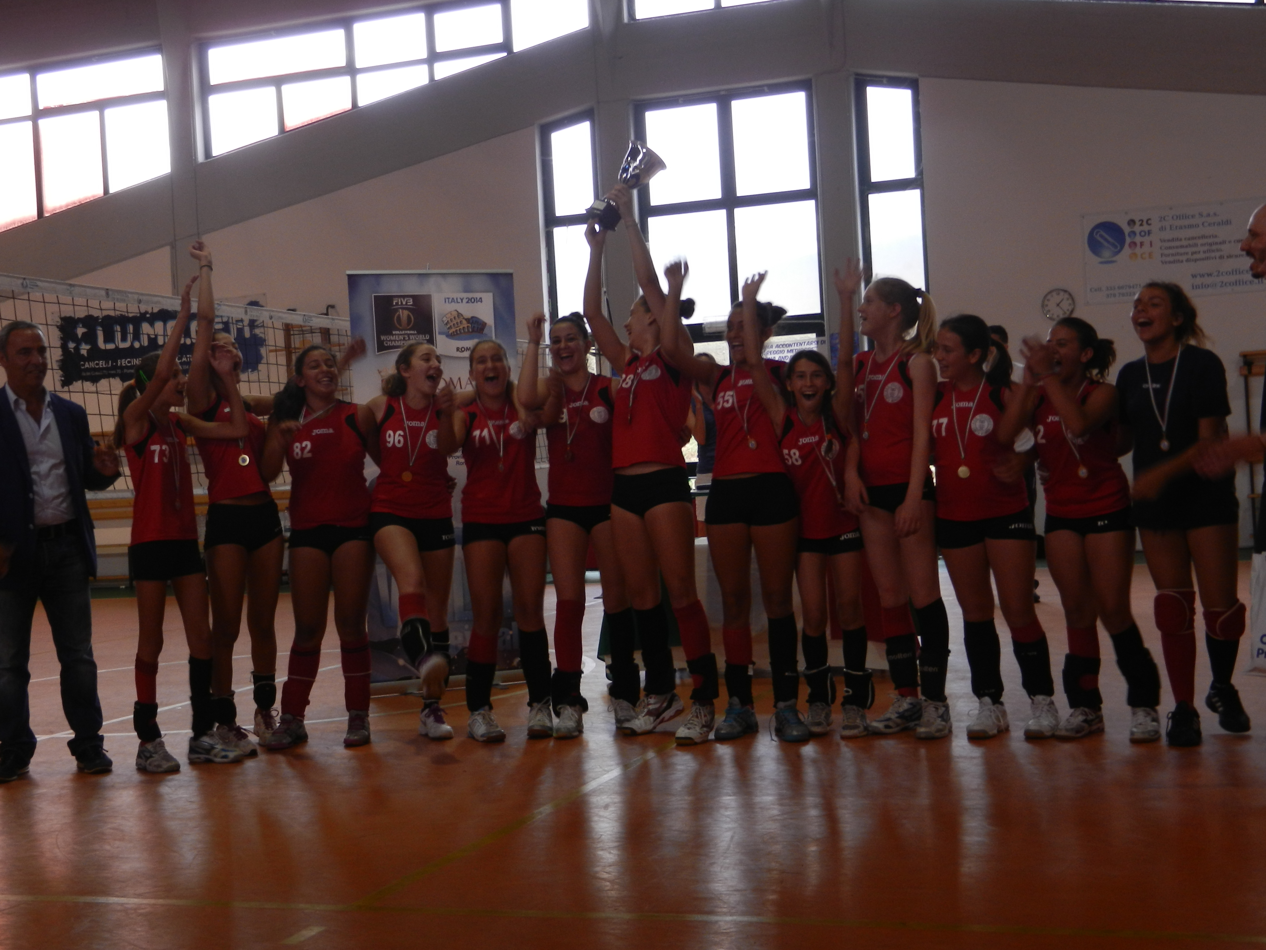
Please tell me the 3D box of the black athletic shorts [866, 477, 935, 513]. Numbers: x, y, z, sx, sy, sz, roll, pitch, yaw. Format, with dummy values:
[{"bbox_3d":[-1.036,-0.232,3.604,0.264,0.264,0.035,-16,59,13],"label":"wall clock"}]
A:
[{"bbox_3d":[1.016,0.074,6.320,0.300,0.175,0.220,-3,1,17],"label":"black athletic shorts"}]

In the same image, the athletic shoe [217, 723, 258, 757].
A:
[{"bbox_3d":[-1.592,1.050,6.573,0.100,0.115,0.265,-3,0,-42],"label":"athletic shoe"}]

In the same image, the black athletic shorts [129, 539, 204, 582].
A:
[{"bbox_3d":[-1.806,0.312,6.379,0.220,0.200,0.300,-3,0,44],"label":"black athletic shorts"}]

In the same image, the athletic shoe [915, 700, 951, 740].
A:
[{"bbox_3d":[1.147,0.923,6.286,0.105,0.125,0.280,-3,1,30],"label":"athletic shoe"}]

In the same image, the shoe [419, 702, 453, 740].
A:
[{"bbox_3d":[-0.811,1.013,6.767,0.100,0.120,0.260,-3,0,-28],"label":"shoe"}]

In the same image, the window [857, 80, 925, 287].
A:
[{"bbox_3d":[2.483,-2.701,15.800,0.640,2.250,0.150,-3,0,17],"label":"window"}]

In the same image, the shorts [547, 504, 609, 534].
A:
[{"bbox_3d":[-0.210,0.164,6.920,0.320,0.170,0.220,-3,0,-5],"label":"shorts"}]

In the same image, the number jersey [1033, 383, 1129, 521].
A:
[{"bbox_3d":[1.635,-0.088,6.000,0.370,0.490,0.250,-3,0,36],"label":"number jersey"}]

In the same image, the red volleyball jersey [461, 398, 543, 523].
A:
[{"bbox_3d":[-0.536,-0.059,6.752,0.335,0.500,0.230,-3,1,-4],"label":"red volleyball jersey"}]

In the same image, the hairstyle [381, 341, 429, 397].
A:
[{"bbox_3d":[-0.946,-0.439,6.830,0.210,0.225,0.160,-2,1,42],"label":"hairstyle"}]

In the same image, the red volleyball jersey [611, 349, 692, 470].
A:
[{"bbox_3d":[0.073,-0.262,6.563,0.330,0.470,0.230,0,0,25],"label":"red volleyball jersey"}]

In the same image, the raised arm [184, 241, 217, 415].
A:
[{"bbox_3d":[-1.786,-0.607,6.800,0.125,0.710,0.150,2,0,0],"label":"raised arm"}]

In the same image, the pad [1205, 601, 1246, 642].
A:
[{"bbox_3d":[2.032,0.502,5.650,0.130,0.140,0.140,-3,0,-35],"label":"pad"}]

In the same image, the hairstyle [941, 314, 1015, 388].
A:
[{"bbox_3d":[1.303,-0.469,6.220,0.250,0.270,0.180,-4,1,-30],"label":"hairstyle"}]

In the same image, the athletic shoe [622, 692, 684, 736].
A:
[{"bbox_3d":[0.087,0.935,6.571,0.265,0.115,0.100,-16,7,-31],"label":"athletic shoe"}]

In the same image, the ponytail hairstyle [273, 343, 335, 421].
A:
[{"bbox_3d":[-1.363,-0.385,6.820,0.240,0.320,0.220,-3,1,-15],"label":"ponytail hairstyle"}]

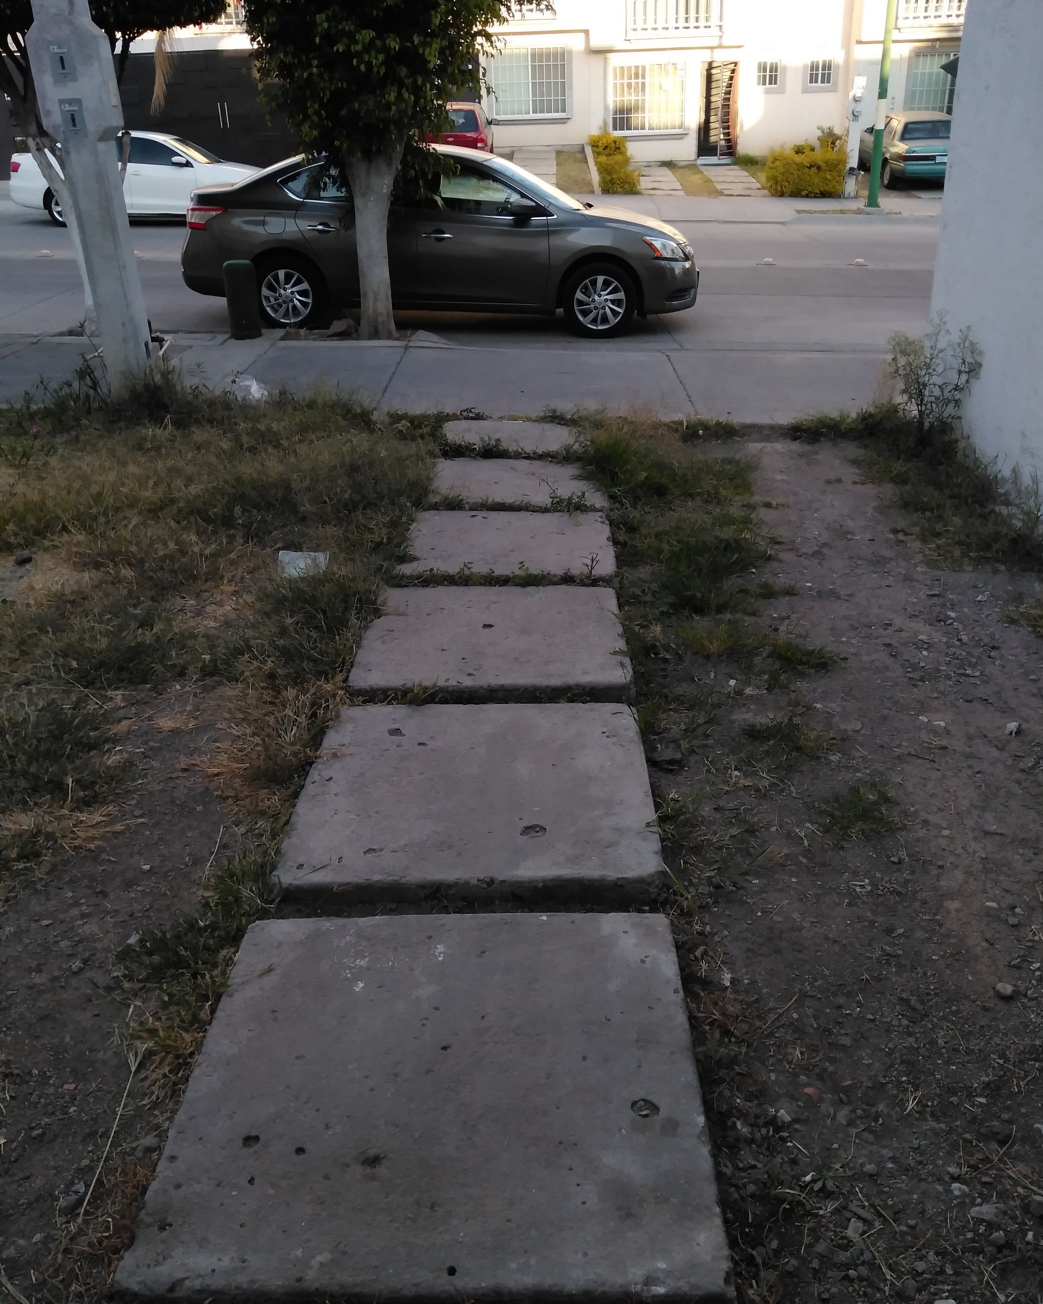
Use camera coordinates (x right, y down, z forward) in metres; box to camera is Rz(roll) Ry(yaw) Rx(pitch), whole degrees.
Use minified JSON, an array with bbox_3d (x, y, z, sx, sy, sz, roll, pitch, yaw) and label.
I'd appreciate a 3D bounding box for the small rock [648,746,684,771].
[{"bbox_3d":[0.343,0.254,2.482,0.080,0.040,0.055,-1,25,0],"label":"small rock"}]

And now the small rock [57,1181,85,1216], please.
[{"bbox_3d":[-0.620,0.752,1.437,0.036,0.026,0.040,-1,25,0],"label":"small rock"}]

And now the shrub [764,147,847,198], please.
[{"bbox_3d":[5.771,-9.780,21.265,1.520,0.930,1.050,-2,24,0],"label":"shrub"}]

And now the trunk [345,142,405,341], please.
[{"bbox_3d":[-1.099,-3.124,7.993,0.400,1.371,0.360,-2,24,0],"label":"trunk"}]

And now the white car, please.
[{"bbox_3d":[-6.378,-8.099,17.981,4.620,1.455,1.780,2,24,0],"label":"white car"}]

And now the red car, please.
[{"bbox_3d":[-1.549,-11.891,24.168,1.620,1.420,3.750,-2,31,0],"label":"red car"}]

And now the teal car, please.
[{"bbox_3d":[8.791,-11.245,23.213,1.740,1.360,4.500,0,32,2],"label":"teal car"}]

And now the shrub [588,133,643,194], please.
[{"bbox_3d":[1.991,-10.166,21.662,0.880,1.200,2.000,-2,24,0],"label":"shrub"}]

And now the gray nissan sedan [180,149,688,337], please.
[{"bbox_3d":[-0.667,-3.783,9.473,4.630,1.495,1.760,2,24,0],"label":"gray nissan sedan"}]

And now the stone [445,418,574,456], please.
[{"bbox_3d":[-0.065,-1.115,5.516,0.720,0.070,0.640,-1,25,0],"label":"stone"}]

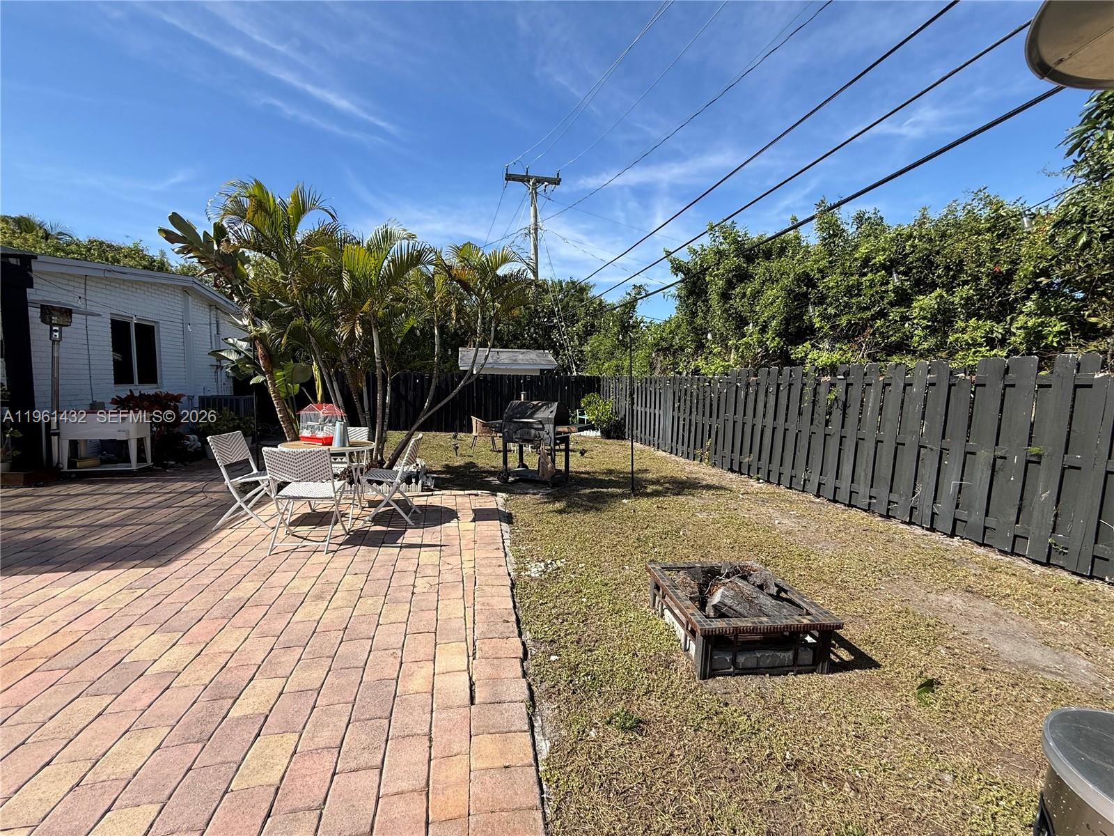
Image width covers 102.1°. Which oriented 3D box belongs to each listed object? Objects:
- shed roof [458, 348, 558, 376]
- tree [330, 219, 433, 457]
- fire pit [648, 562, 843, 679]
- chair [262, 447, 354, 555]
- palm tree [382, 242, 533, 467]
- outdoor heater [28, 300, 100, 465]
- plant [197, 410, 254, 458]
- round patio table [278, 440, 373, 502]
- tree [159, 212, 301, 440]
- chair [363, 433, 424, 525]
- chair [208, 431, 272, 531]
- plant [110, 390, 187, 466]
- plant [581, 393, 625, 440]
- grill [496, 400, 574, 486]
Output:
[{"bbox_3d":[-2.100,-1.588,19.536,4.000,2.850,3.700,-1,4,-13],"label":"shed roof"},{"bbox_3d":[-2.565,-1.125,6.656,1.500,3.500,1.500,-1,5,-21],"label":"tree"},{"bbox_3d":[0.958,1.064,2.478,0.720,0.260,0.730,0,5,-6],"label":"fire pit"},{"bbox_3d":[-1.960,0.603,3.553,0.490,0.840,0.580,-1,4,-7],"label":"chair"},{"bbox_3d":[-1.440,-0.912,6.509,2.100,3.250,1.600,-1,5,-12],"label":"palm tree"},{"bbox_3d":[-6.575,-0.359,5.924,0.850,2.280,0.850,4,3,42],"label":"outdoor heater"},{"bbox_3d":[-5.800,0.265,7.943,0.880,0.850,0.800,0,4,0],"label":"plant"},{"bbox_3d":[-2.097,0.602,4.149,0.830,0.720,0.830,-2,5,-27],"label":"round patio table"},{"bbox_3d":[-4.680,-1.025,6.441,1.950,3.650,1.600,0,4,0],"label":"tree"},{"bbox_3d":[-1.541,0.560,4.223,0.510,0.800,0.450,0,5,-7],"label":"chair"},{"bbox_3d":[-2.822,0.555,4.186,0.570,0.840,0.480,0,4,-5],"label":"chair"},{"bbox_3d":[-6.194,0.161,6.791,0.900,1.120,0.850,-4,6,-42],"label":"plant"},{"bbox_3d":[1.070,-0.053,10.877,1.020,1.100,0.950,0,4,0],"label":"plant"},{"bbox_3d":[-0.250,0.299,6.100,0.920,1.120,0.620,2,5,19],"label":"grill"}]

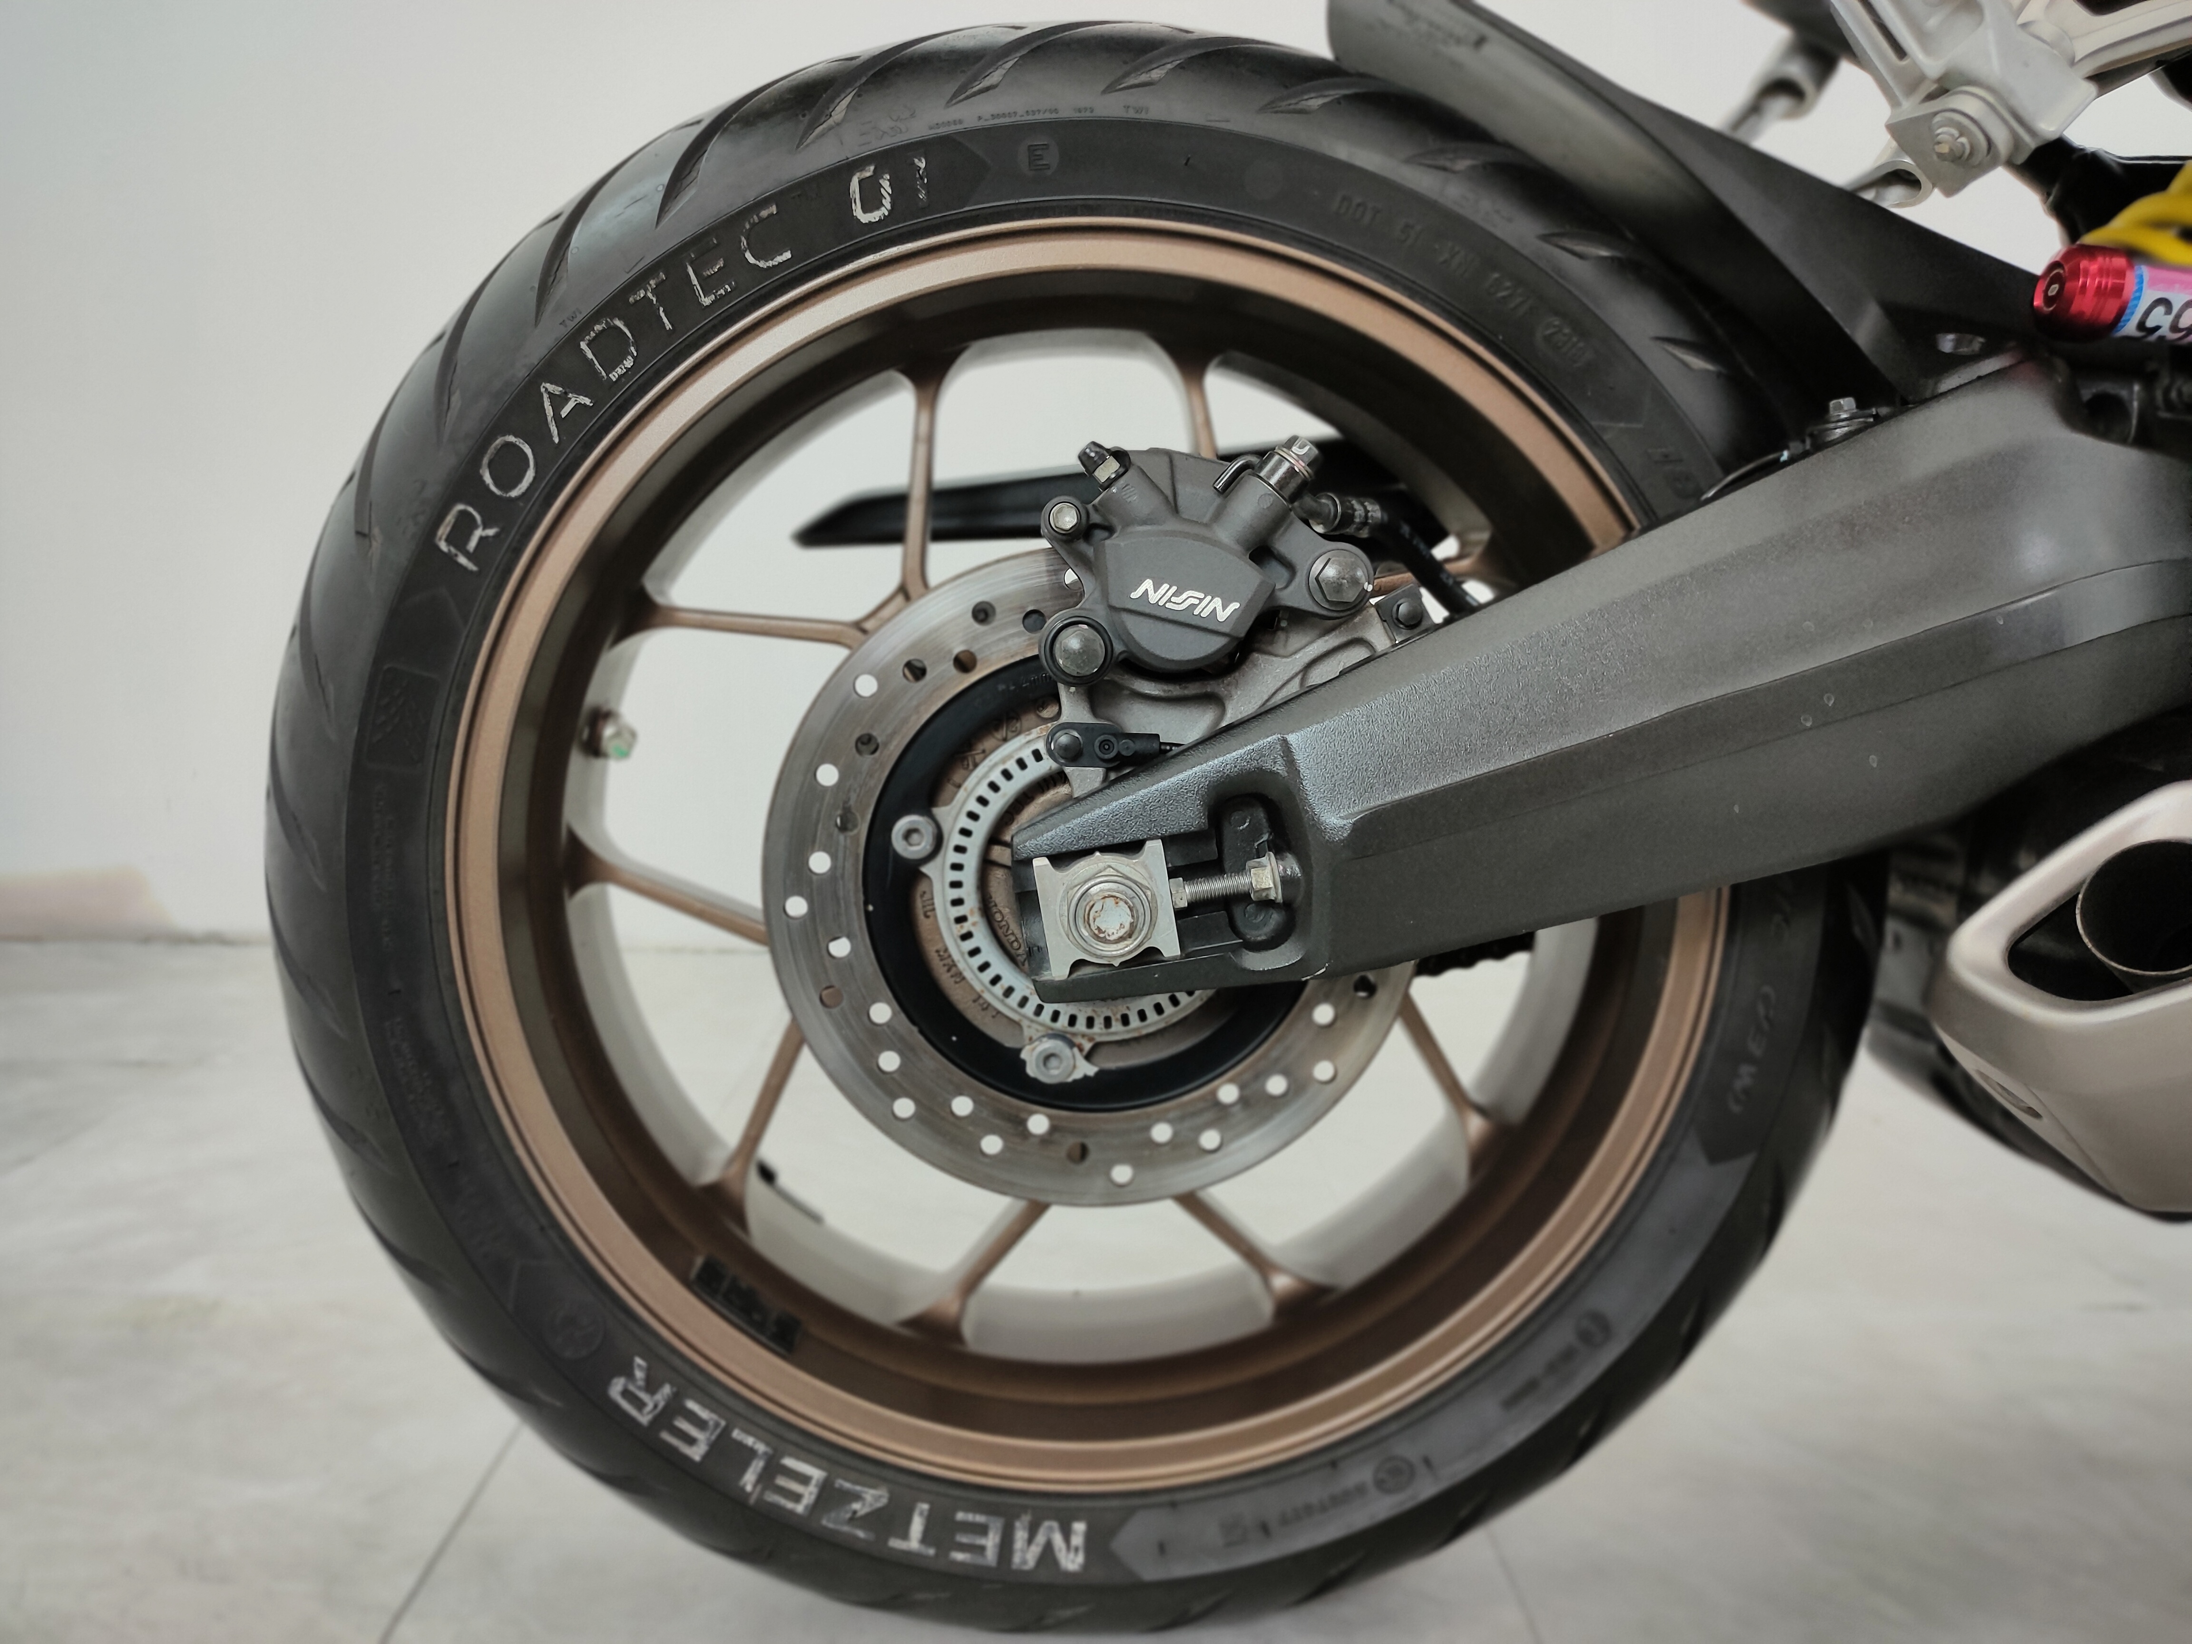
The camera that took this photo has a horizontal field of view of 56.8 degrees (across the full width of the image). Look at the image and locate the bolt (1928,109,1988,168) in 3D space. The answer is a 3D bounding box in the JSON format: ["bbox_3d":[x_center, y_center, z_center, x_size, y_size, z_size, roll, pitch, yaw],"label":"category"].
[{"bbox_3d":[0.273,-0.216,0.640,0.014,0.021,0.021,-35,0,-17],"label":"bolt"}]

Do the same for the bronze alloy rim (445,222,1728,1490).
[{"bbox_3d":[-0.003,0.012,0.798,0.464,0.464,0.152,0,7,-4],"label":"bronze alloy rim"}]

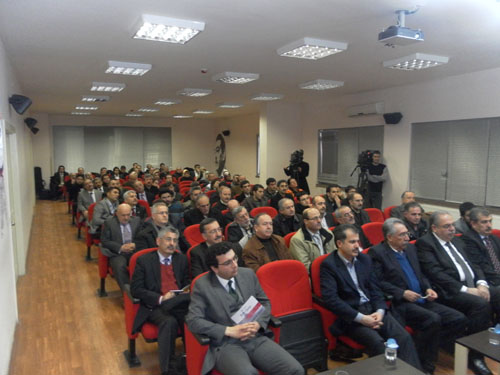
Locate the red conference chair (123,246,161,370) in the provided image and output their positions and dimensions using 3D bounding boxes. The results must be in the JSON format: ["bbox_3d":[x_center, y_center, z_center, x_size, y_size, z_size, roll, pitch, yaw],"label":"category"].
[{"bbox_3d":[-0.778,1.063,3.647,0.620,0.930,0.740,-3,6,-27],"label":"red conference chair"}]

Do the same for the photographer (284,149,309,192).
[{"bbox_3d":[1.191,0.013,9.853,0.620,1.800,0.500,-1,6,-7],"label":"photographer"}]

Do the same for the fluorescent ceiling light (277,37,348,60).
[{"bbox_3d":[0.751,-1.684,4.950,0.610,0.075,0.610,-3,6,-27],"label":"fluorescent ceiling light"}]

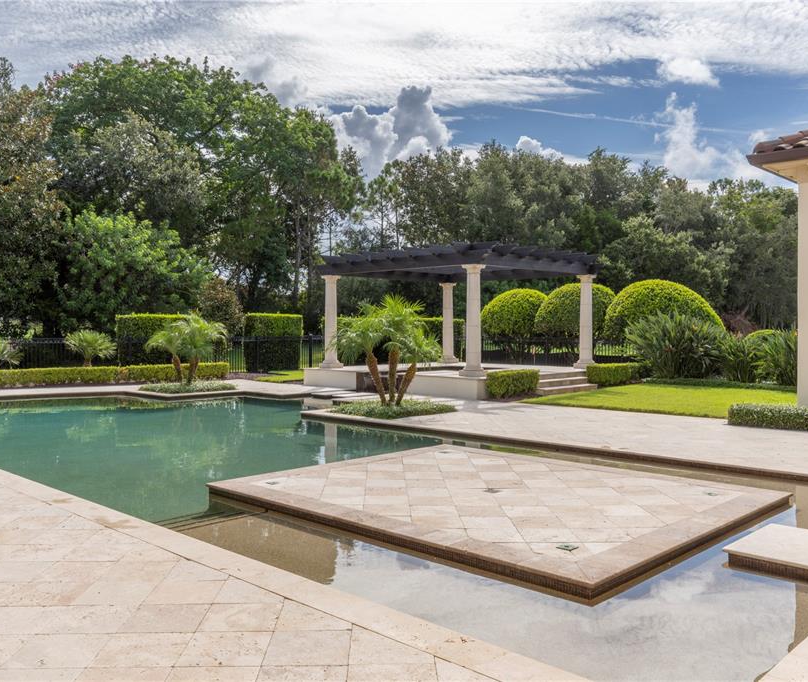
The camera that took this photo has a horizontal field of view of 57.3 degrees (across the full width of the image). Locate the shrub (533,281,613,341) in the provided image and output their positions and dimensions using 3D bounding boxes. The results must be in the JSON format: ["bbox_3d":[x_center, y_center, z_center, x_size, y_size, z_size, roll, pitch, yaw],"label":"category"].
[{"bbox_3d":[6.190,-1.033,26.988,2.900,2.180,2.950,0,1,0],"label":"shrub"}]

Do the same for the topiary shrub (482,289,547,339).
[{"bbox_3d":[4.050,-0.873,27.089,2.400,2.060,2.500,0,1,0],"label":"topiary shrub"}]

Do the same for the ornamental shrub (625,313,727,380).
[{"bbox_3d":[7.720,0.171,21.006,2.300,2.070,2.550,1,1,45],"label":"ornamental shrub"}]

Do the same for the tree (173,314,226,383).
[{"bbox_3d":[-5.420,0.236,19.706,1.420,1.884,1.380,0,1,0],"label":"tree"}]

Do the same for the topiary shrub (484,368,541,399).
[{"bbox_3d":[2.624,1.046,17.719,0.480,0.580,1.640,1,1,44],"label":"topiary shrub"}]

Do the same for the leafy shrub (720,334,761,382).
[{"bbox_3d":[9.513,0.567,20.910,1.100,1.450,1.150,1,1,44],"label":"leafy shrub"}]

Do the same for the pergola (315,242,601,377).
[{"bbox_3d":[1.543,-0.785,20.910,5.600,3.114,5.850,-1,1,-45],"label":"pergola"}]

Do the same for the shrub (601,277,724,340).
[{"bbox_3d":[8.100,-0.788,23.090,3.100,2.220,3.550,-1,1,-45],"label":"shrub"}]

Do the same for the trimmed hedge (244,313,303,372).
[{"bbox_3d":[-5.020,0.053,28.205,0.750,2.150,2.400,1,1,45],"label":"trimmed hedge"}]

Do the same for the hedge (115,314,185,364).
[{"bbox_3d":[-8.510,0.159,24.806,0.750,2.050,2.500,1,1,45],"label":"hedge"}]

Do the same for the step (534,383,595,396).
[{"bbox_3d":[4.133,1.238,19.001,0.380,0.160,2.400,1,1,44],"label":"step"}]

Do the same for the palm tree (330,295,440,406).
[{"bbox_3d":[-0.368,0.212,14.704,2.100,2.170,2.130,0,1,0],"label":"palm tree"}]

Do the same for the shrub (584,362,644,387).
[{"bbox_3d":[6.120,0.973,21.819,0.650,0.520,1.900,1,1,45],"label":"shrub"}]

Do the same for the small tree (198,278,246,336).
[{"bbox_3d":[-7.979,-1.393,32.484,2.100,2.650,2.100,1,1,44],"label":"small tree"}]

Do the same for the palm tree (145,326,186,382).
[{"bbox_3d":[-6.380,0.385,19.909,1.350,1.578,1.300,0,1,0],"label":"palm tree"}]

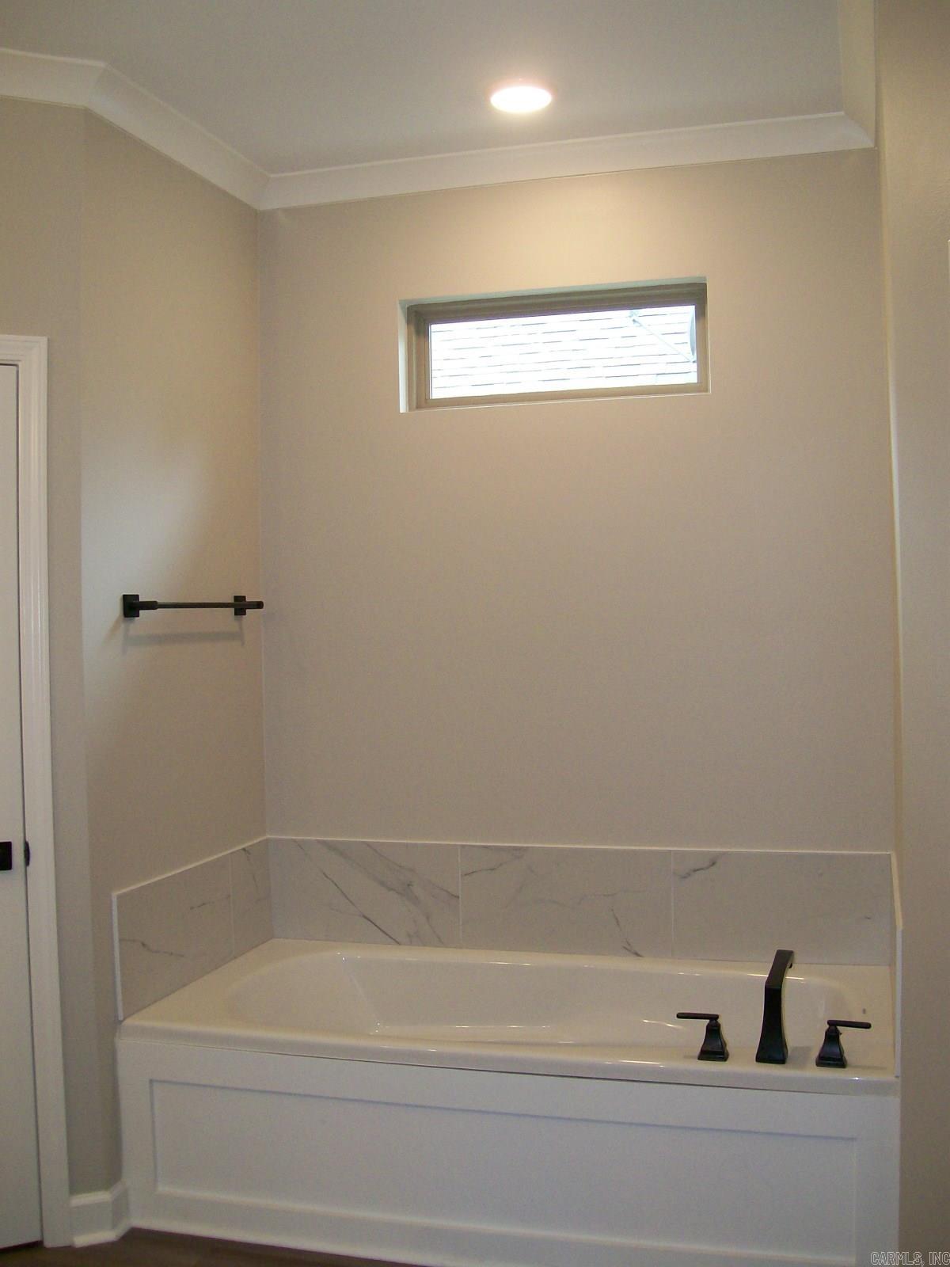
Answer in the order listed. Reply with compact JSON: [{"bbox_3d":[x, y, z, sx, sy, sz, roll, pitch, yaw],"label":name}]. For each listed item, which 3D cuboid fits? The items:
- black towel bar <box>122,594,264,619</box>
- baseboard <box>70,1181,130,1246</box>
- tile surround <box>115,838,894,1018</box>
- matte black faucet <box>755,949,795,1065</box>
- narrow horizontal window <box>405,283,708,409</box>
[{"bbox_3d":[-0.731,-0.073,3.510,0.071,0.056,0.675,-1,0,15],"label":"black towel bar"},{"bbox_3d":[-0.888,1.372,3.123,0.133,0.126,0.074,-1,0,-18],"label":"baseboard"},{"bbox_3d":[0.131,0.763,3.345,1.803,0.301,0.896,-1,0,15],"label":"tile surround"},{"bbox_3d":[0.660,0.812,2.883,0.065,0.187,0.232,-1,0,19],"label":"matte black faucet"},{"bbox_3d":[0.228,-0.829,3.834,0.893,0.317,0.079,-1,0,15],"label":"narrow horizontal window"}]

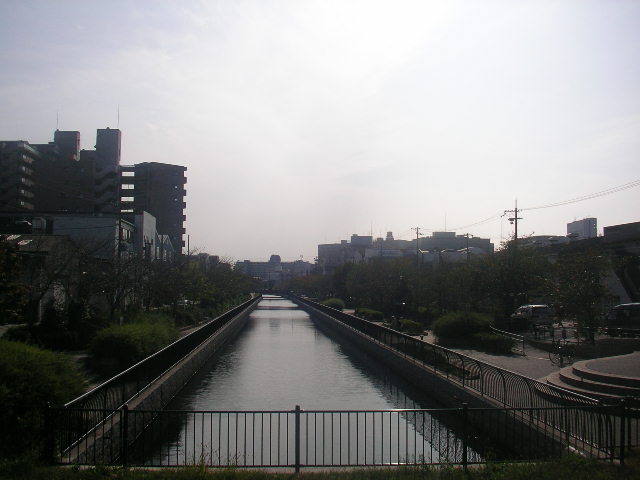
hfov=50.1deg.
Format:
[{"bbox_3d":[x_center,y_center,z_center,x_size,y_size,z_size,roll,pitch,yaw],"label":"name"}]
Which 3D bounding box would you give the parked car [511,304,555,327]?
[{"bbox_3d":[16.376,5.823,52.720,3.400,1.680,1.500,0,-4,-3],"label":"parked car"}]

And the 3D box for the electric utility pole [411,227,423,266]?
[{"bbox_3d":[15.229,4.346,107.963,1.800,12.500,0.700,0,-4,-6],"label":"electric utility pole"}]

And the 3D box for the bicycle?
[{"bbox_3d":[9.024,4.268,25.562,1.700,1.000,0.550,4,-6,-44],"label":"bicycle"}]

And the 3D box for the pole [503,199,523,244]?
[{"bbox_3d":[19.760,1.908,70.040,2.000,12.000,0.800,0,-4,-6],"label":"pole"}]

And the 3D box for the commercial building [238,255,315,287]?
[{"bbox_3d":[-31.892,23.920,479.509,53.000,26.000,20.000,0,-4,-4],"label":"commercial building"}]

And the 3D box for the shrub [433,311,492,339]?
[{"bbox_3d":[7.968,4.842,38.253,3.100,1.650,2.500,0,-4,-4],"label":"shrub"}]

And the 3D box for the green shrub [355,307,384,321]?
[{"bbox_3d":[4.499,6.764,62.177,2.600,1.200,2.000,0,-4,-4],"label":"green shrub"}]

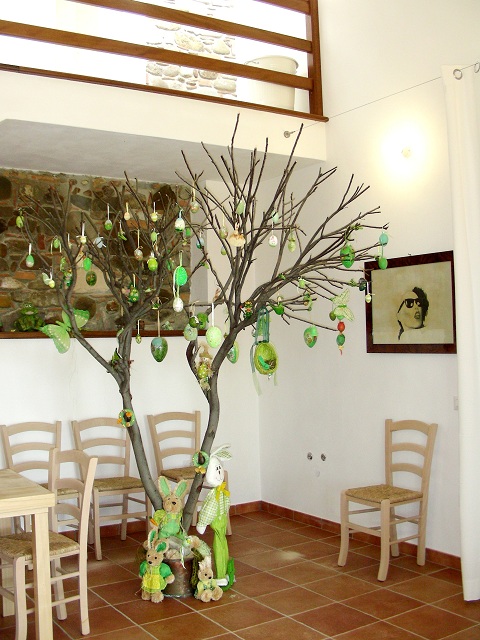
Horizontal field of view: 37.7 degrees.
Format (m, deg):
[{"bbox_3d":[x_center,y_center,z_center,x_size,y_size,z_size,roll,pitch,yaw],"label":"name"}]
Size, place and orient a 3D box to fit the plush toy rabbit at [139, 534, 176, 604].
[{"bbox_3d":[-0.471,1.378,3.956,0.190,0.370,0.140,-3,-3,25],"label":"plush toy rabbit"}]

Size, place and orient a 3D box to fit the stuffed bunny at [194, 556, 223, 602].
[{"bbox_3d":[-0.178,1.430,3.928,0.125,0.240,0.140,-1,-3,-32],"label":"stuffed bunny"}]

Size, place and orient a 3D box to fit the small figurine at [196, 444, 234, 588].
[{"bbox_3d":[-0.137,1.142,4.135,0.200,0.830,0.190,0,-3,-38],"label":"small figurine"}]

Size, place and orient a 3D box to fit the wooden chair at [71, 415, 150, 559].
[{"bbox_3d":[-0.908,1.187,5.055,0.445,0.880,0.503,-1,-3,-29],"label":"wooden chair"}]

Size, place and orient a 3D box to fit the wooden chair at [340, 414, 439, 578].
[{"bbox_3d":[0.916,1.085,4.379,0.503,0.880,0.445,-1,-3,-30],"label":"wooden chair"}]

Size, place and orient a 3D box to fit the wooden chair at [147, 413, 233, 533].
[{"bbox_3d":[-0.375,1.180,5.384,0.445,0.880,0.503,-1,-3,-35],"label":"wooden chair"}]

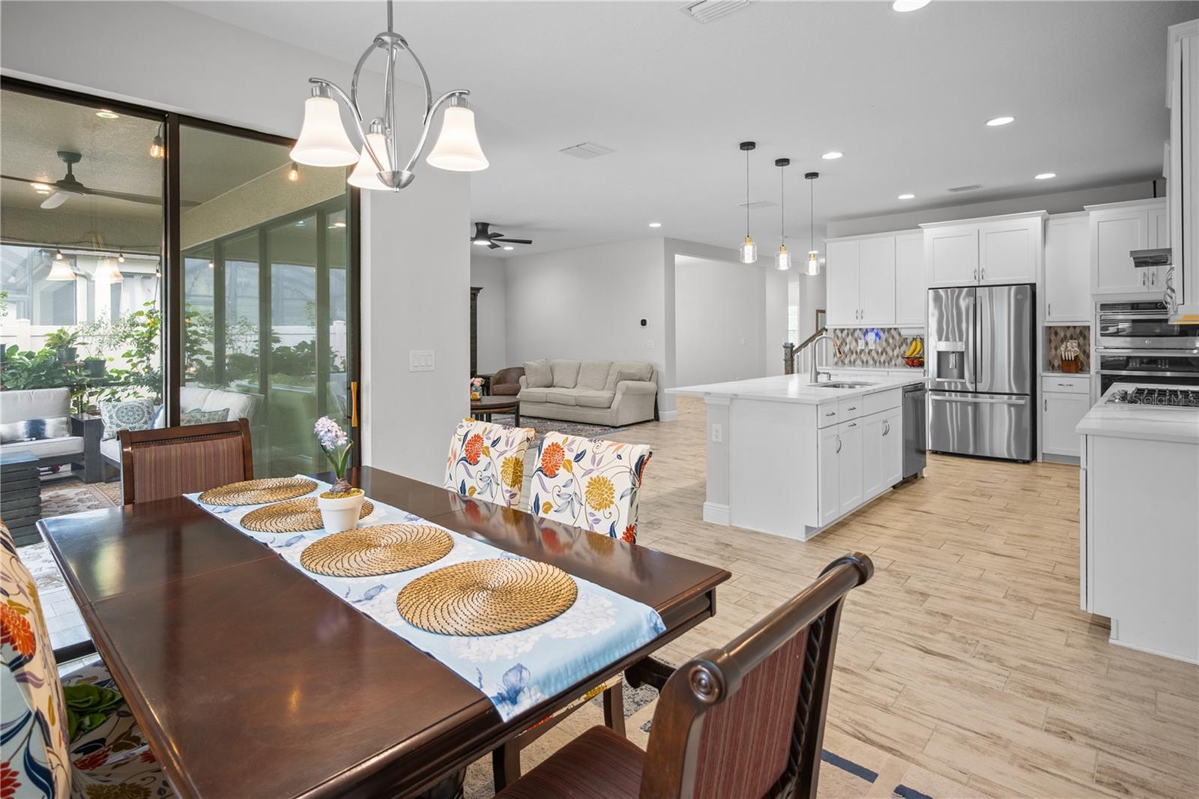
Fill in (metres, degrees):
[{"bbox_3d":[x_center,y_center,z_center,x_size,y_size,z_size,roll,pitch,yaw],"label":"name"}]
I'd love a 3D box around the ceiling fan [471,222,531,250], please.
[{"bbox_3d":[-1.522,-2.168,7.826,1.300,0.280,1.300,3,5,42],"label":"ceiling fan"}]

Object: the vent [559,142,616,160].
[{"bbox_3d":[-0.097,-1.983,4.779,0.330,0.030,0.320,3,5,42],"label":"vent"}]

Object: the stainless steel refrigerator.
[{"bbox_3d":[4.194,-0.314,6.545,0.918,1.780,0.770,3,5,42],"label":"stainless steel refrigerator"}]

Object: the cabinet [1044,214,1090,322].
[{"bbox_3d":[4.893,-1.335,6.239,0.376,1.140,0.330,3,5,42],"label":"cabinet"}]

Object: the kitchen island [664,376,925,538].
[{"bbox_3d":[1.788,0.320,5.025,1.160,0.914,2.600,4,6,42],"label":"kitchen island"}]

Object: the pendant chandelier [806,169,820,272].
[{"bbox_3d":[2.010,-1.654,5.658,0.135,0.960,0.135,4,6,42],"label":"pendant chandelier"}]

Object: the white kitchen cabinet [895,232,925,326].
[{"bbox_3d":[3.818,-1.430,7.207,0.390,1.140,0.330,3,5,42],"label":"white kitchen cabinet"}]

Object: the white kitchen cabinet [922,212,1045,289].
[{"bbox_3d":[4.324,-1.629,6.738,1.150,0.740,0.640,4,6,42],"label":"white kitchen cabinet"}]

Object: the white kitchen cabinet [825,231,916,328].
[{"bbox_3d":[3.541,-1.494,7.674,1.180,1.160,0.360,4,6,42],"label":"white kitchen cabinet"}]

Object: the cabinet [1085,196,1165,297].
[{"bbox_3d":[5.331,-1.460,5.816,0.880,0.870,0.630,4,6,42],"label":"cabinet"}]

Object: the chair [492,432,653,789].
[{"bbox_3d":[-0.207,0.636,1.727,0.480,0.975,0.590,3,5,42],"label":"chair"}]

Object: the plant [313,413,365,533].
[{"bbox_3d":[-0.743,0.211,1.710,0.133,0.320,0.130,3,5,42],"label":"plant"}]

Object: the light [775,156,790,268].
[{"bbox_3d":[1.607,-1.608,5.226,0.137,0.960,0.137,4,6,42],"label":"light"}]

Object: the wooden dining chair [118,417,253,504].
[{"bbox_3d":[-1.453,0.598,2.241,0.580,0.955,0.500,3,5,42],"label":"wooden dining chair"}]

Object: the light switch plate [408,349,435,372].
[{"bbox_3d":[-1.065,-0.234,3.604,0.010,0.122,0.168,4,6,42],"label":"light switch plate"}]

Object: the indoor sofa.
[{"bbox_3d":[-0.182,-0.146,9.625,2.200,0.900,0.980,4,6,42],"label":"indoor sofa"}]

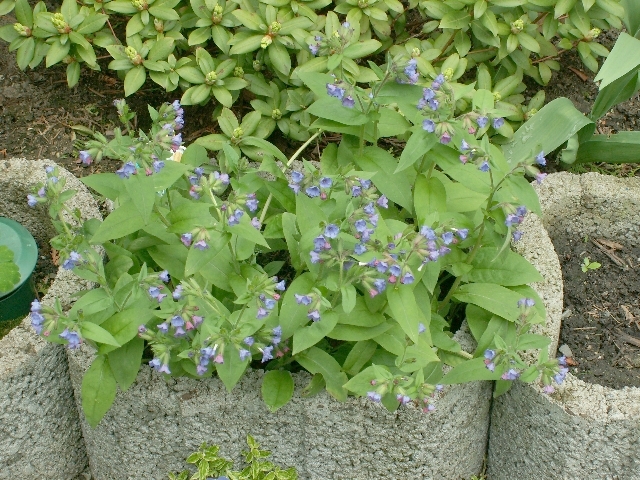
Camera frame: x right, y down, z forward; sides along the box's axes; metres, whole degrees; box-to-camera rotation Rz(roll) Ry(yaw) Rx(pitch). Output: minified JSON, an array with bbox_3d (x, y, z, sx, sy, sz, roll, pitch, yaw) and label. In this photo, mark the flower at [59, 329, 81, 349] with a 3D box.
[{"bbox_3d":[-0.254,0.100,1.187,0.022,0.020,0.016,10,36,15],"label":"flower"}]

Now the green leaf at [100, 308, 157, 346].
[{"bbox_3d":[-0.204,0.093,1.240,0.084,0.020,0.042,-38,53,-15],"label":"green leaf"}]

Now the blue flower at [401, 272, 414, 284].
[{"bbox_3d":[0.083,0.037,1.102,0.013,0.013,0.013,-5,32,-8],"label":"blue flower"}]

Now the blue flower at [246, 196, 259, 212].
[{"bbox_3d":[-0.074,-0.039,1.270,0.014,0.016,0.014,-10,30,-17],"label":"blue flower"}]

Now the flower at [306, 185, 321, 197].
[{"bbox_3d":[-0.007,-0.050,1.185,0.014,0.013,0.013,0,21,0],"label":"flower"}]

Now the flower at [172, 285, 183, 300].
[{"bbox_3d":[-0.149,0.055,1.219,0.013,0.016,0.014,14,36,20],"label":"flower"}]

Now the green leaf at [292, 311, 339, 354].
[{"bbox_3d":[-0.004,0.087,1.087,0.033,0.012,0.061,33,56,25],"label":"green leaf"}]

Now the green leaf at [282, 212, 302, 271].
[{"bbox_3d":[-0.030,0.002,1.280,0.021,0.062,0.017,-6,20,8],"label":"green leaf"}]

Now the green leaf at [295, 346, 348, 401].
[{"bbox_3d":[0.003,0.142,1.260,0.074,0.020,0.030,43,59,3],"label":"green leaf"}]

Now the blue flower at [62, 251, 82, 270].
[{"bbox_3d":[-0.245,0.021,1.154,0.017,0.015,0.016,23,42,32],"label":"blue flower"}]

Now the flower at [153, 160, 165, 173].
[{"bbox_3d":[-0.171,-0.078,1.236,0.013,0.013,0.013,-13,29,-21],"label":"flower"}]

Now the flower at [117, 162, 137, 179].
[{"bbox_3d":[-0.229,-0.082,1.380,0.021,0.015,0.016,9,53,14],"label":"flower"}]

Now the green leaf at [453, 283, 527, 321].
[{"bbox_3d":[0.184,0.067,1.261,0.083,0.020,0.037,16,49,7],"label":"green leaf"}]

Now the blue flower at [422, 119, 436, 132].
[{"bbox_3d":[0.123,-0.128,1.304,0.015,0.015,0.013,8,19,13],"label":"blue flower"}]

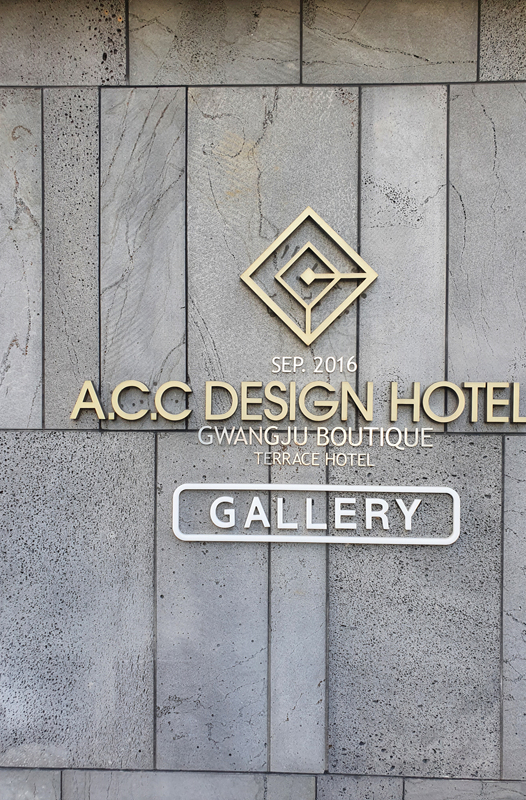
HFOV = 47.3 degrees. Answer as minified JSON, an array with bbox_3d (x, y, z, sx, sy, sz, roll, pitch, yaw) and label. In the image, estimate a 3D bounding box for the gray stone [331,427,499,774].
[{"bbox_3d":[0.263,0.356,1.057,0.296,0.597,0.030,0,1,2],"label":"gray stone"}]

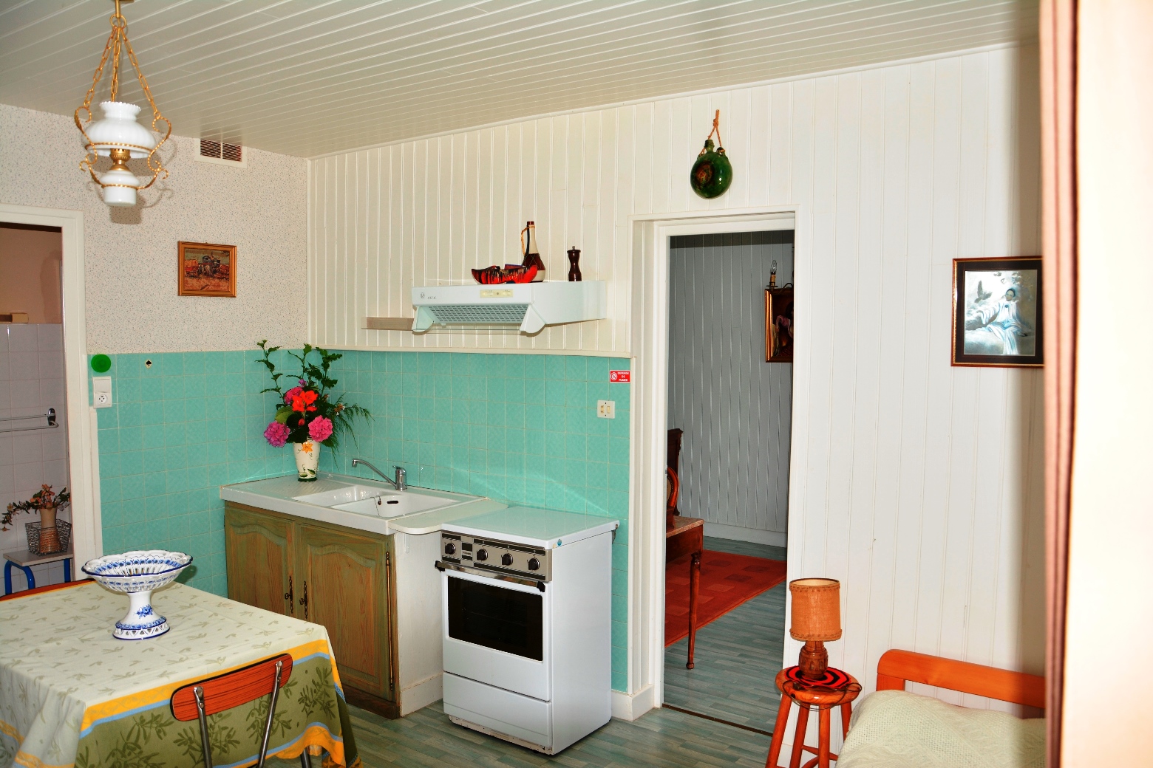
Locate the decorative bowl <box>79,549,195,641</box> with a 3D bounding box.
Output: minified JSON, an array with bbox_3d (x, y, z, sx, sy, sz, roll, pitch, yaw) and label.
[{"bbox_3d":[-1.272,0.626,2.526,0.288,0.193,0.288,0,4,0],"label":"decorative bowl"}]

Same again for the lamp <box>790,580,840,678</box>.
[{"bbox_3d":[0.809,0.830,2.908,0.172,0.318,0.172,3,5,34],"label":"lamp"}]

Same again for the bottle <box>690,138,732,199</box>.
[{"bbox_3d":[0.503,-0.804,3.219,0.168,0.222,0.100,1,3,40],"label":"bottle"}]

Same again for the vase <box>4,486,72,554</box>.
[{"bbox_3d":[-2.803,0.714,4.520,0.230,0.360,0.320,3,5,34],"label":"vase"}]

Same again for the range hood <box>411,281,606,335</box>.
[{"bbox_3d":[-0.284,-0.314,3.561,0.621,0.227,0.501,3,5,34],"label":"range hood"}]

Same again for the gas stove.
[{"bbox_3d":[-0.192,0.978,3.576,0.547,0.830,0.485,3,5,34],"label":"gas stove"}]

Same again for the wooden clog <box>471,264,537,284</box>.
[{"bbox_3d":[-0.281,-0.430,3.387,0.290,0.080,0.100,3,5,34],"label":"wooden clog"}]

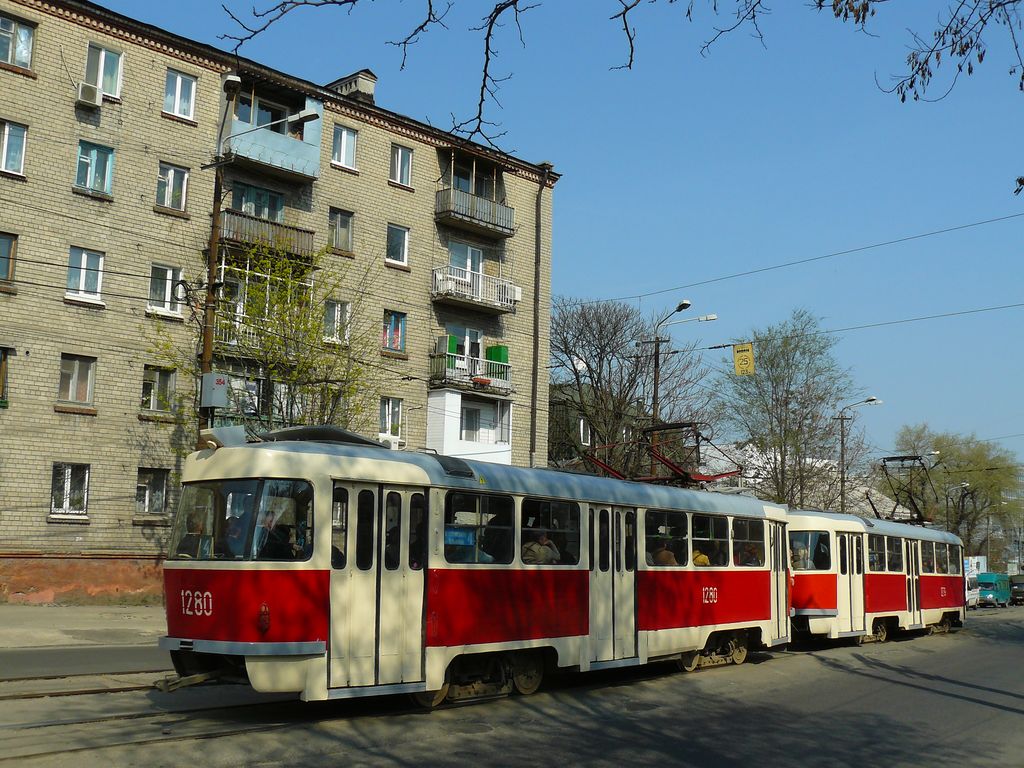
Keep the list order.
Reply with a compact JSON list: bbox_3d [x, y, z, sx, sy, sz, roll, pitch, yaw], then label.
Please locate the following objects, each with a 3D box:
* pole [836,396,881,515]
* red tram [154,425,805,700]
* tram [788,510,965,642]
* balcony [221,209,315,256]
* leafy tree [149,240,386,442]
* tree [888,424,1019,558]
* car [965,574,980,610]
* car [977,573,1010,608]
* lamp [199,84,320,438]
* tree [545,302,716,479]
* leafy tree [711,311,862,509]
[{"bbox_3d":[16.856,5.635,50.750,2.200,10.070,1.600,-5,-11,33],"label":"pole"},{"bbox_3d":[0.932,2.926,16.387,2.500,3.120,14.000,-6,-12,37],"label":"red tram"},{"bbox_3d":[9.785,5.239,28.734,2.500,3.120,14.000,-6,-12,35],"label":"tram"},{"bbox_3d":[-7.225,-4.149,31.020,2.950,1.080,0.880,9,-13,-41],"label":"balcony"},{"bbox_3d":[-5.576,0.838,24.174,5.200,8.490,5.200,3,-10,-13],"label":"leafy tree"},{"bbox_3d":[42.173,12.143,101.498,11.470,16.700,11.470,-3,-10,22],"label":"tree"},{"bbox_3d":[28.918,13.559,68.787,2.000,2.250,5.300,-5,-11,33],"label":"car"},{"bbox_3d":[35.119,15.261,77.645,1.950,2.500,4.900,-5,-11,33],"label":"car"},{"bbox_3d":[-5.285,-0.447,19.804,2.400,9.900,1.900,-8,-13,42],"label":"lamp"},{"bbox_3d":[4.751,2.625,44.180,7.040,12.860,7.040,0,-9,6],"label":"tree"},{"bbox_3d":[12.223,3.179,47.150,6.390,13.390,6.390,-1,-10,14],"label":"leafy tree"}]

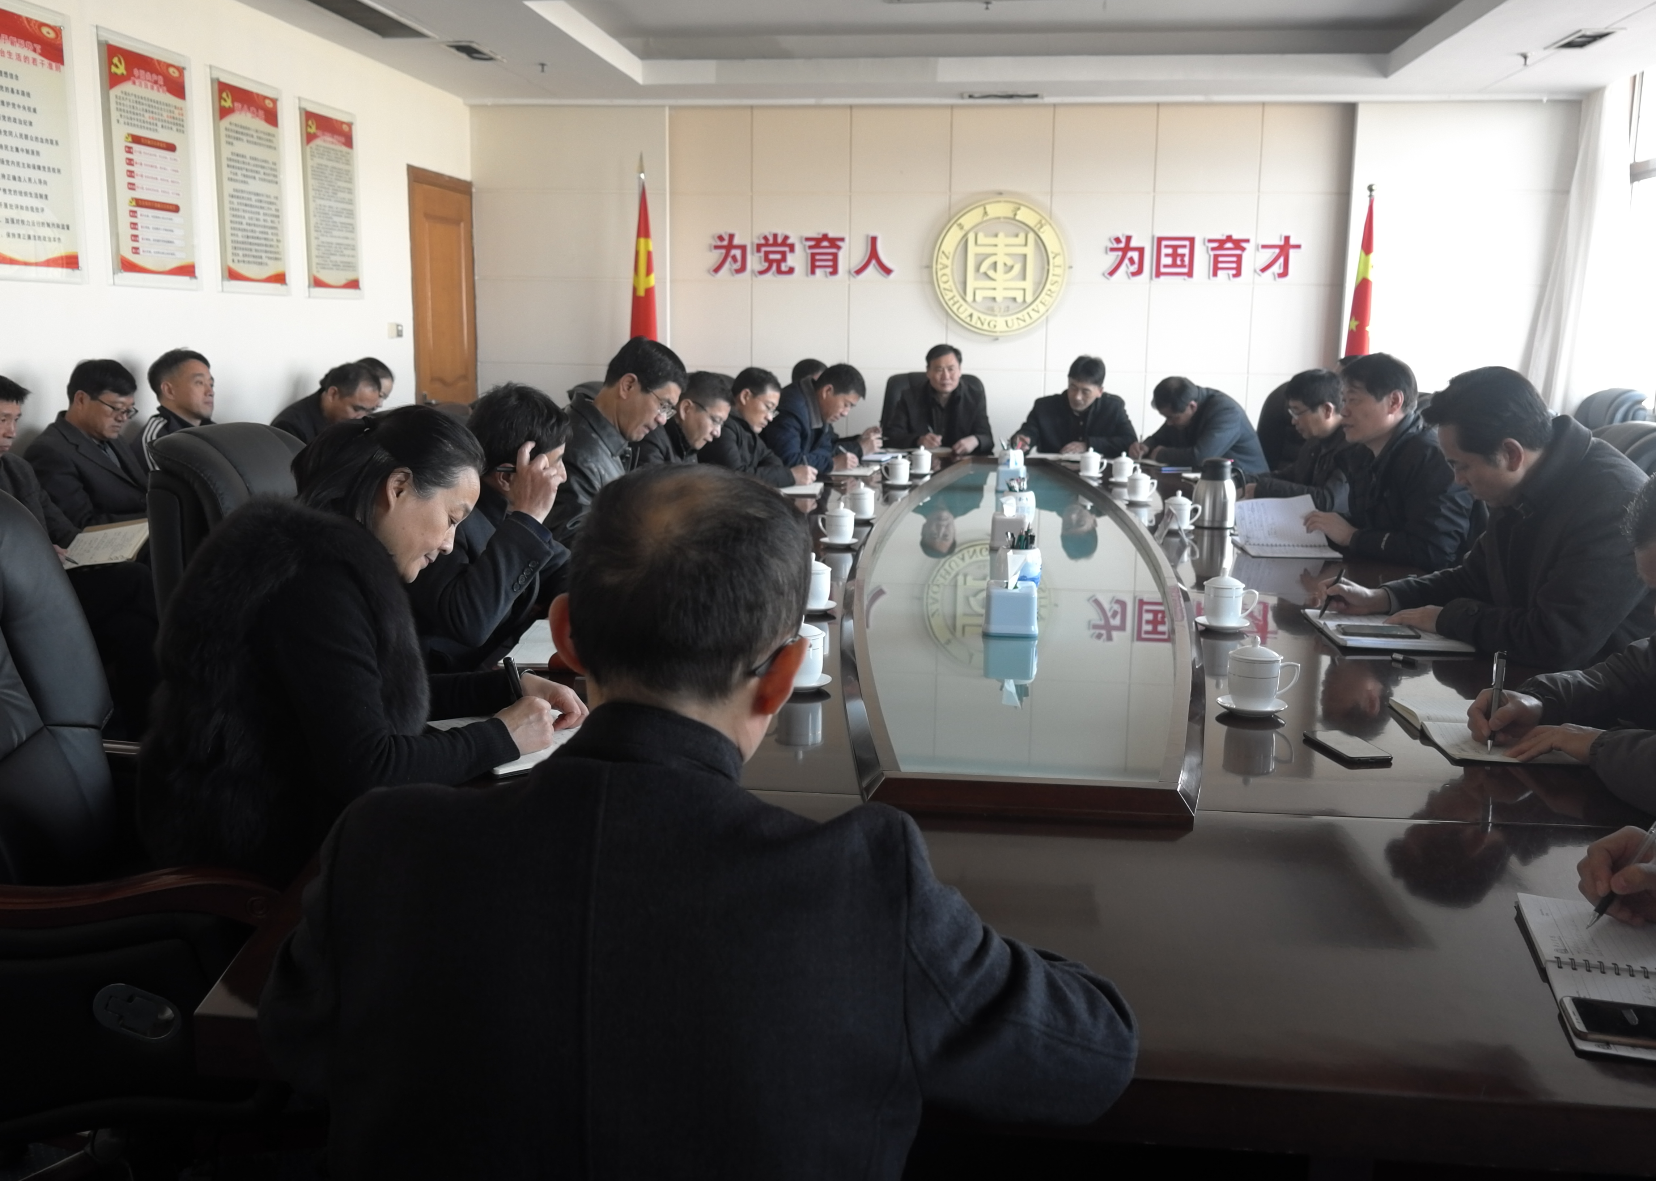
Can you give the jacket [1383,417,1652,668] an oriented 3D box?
[{"bbox_3d":[1.473,0.002,2.990,0.500,0.768,0.530,1,11,4],"label":"jacket"}]

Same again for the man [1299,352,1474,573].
[{"bbox_3d":[1.648,-0.021,4.140,0.640,1.350,0.540,1,11,1],"label":"man"}]

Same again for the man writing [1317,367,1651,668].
[{"bbox_3d":[1.410,0.197,2.943,0.760,1.320,0.580,2,11,8],"label":"man writing"}]

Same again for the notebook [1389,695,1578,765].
[{"bbox_3d":[1.035,0.212,2.116,0.245,0.025,0.345,2,10,6],"label":"notebook"}]

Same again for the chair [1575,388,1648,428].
[{"bbox_3d":[3.260,-0.305,6.217,0.750,1.177,0.670,1,11,4],"label":"chair"}]

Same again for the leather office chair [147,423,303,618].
[{"bbox_3d":[-1.054,0.224,3.056,0.740,1.170,0.660,2,11,9],"label":"leather office chair"}]

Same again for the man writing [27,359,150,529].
[{"bbox_3d":[-2.120,-0.104,4.413,0.780,1.240,0.550,2,10,6],"label":"man writing"}]

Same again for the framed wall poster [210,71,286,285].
[{"bbox_3d":[-2.346,-1.650,5.664,0.025,0.858,0.566,2,10,6],"label":"framed wall poster"}]

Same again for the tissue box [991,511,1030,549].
[{"bbox_3d":[0.526,-0.176,3.978,0.107,0.093,0.110,2,11,6],"label":"tissue box"}]

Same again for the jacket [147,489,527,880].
[{"bbox_3d":[-0.685,0.162,2.019,0.540,0.610,0.490,0,10,-2],"label":"jacket"}]

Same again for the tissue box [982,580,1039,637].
[{"bbox_3d":[0.376,0.036,2.834,0.109,0.096,0.112,2,11,6],"label":"tissue box"}]

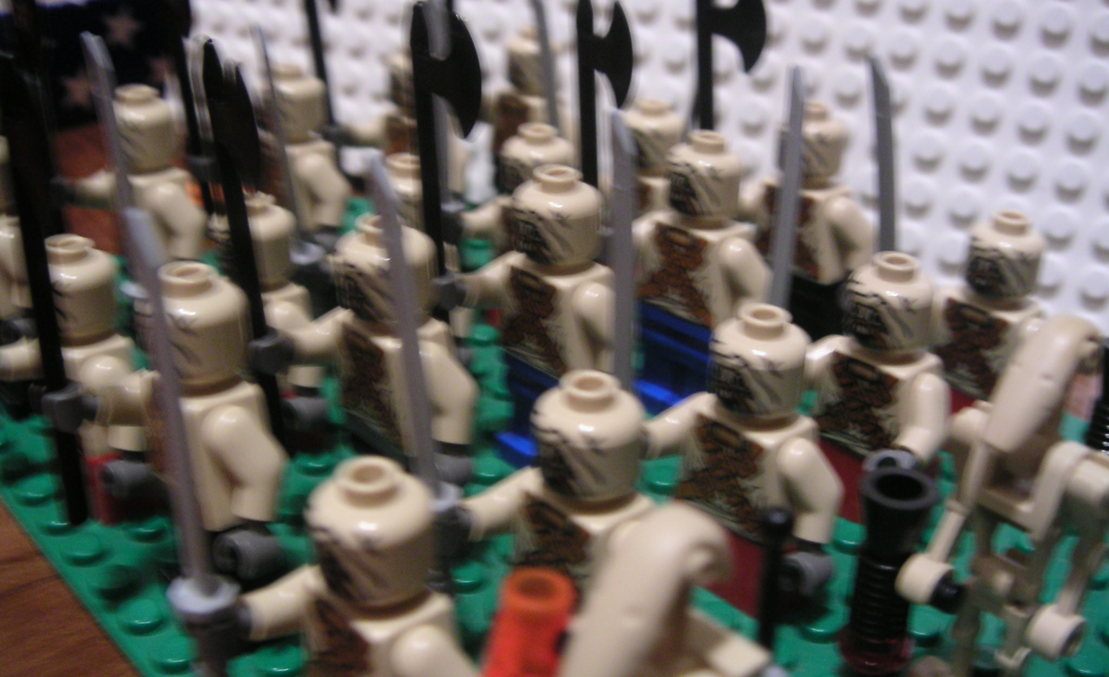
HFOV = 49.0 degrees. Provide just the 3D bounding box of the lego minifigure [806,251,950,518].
[{"bbox_3d":[0.036,0.007,0.144,0.017,0.033,0.022,-20,33,-36],"label":"lego minifigure"}]

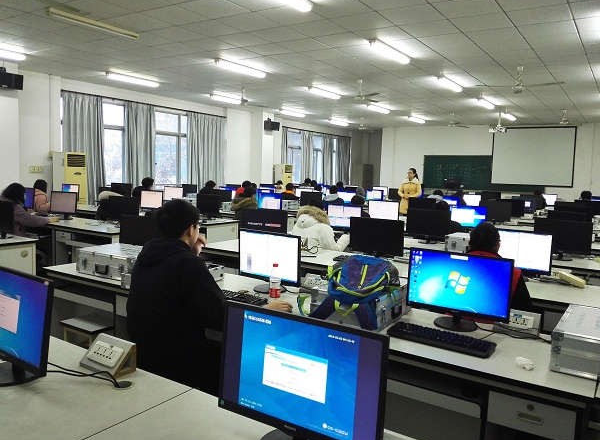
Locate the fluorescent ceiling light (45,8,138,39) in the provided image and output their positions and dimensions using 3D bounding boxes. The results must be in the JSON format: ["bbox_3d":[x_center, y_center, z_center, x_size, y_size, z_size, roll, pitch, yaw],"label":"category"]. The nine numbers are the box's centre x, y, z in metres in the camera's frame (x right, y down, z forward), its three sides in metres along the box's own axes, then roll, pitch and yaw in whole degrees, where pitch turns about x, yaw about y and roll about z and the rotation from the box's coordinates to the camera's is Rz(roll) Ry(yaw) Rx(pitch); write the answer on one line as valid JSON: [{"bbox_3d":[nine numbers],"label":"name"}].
[{"bbox_3d":[-2.478,-2.380,6.093,0.100,0.100,1.220,5,7,33],"label":"fluorescent ceiling light"}]

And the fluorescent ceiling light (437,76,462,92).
[{"bbox_3d":[2.792,-2.518,9.315,0.100,0.100,1.220,5,7,33],"label":"fluorescent ceiling light"}]

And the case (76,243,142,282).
[{"bbox_3d":[-1.222,0.292,3.513,0.555,0.157,0.372,5,6,34],"label":"case"}]

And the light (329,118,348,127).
[{"bbox_3d":[1.282,-3.184,16.524,0.130,0.100,1.220,5,6,33],"label":"light"}]

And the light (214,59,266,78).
[{"bbox_3d":[-0.977,-2.517,8.396,0.130,0.100,1.220,5,6,33],"label":"light"}]

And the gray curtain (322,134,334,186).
[{"bbox_3d":[1.044,-1.924,19.262,0.120,2.680,0.730,6,7,33],"label":"gray curtain"}]

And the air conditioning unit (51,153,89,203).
[{"bbox_3d":[-4.805,-0.534,10.543,0.420,1.700,0.500,5,7,33],"label":"air conditioning unit"}]

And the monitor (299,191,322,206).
[{"bbox_3d":[0.233,-0.367,9.996,0.500,0.378,0.200,5,6,33],"label":"monitor"}]

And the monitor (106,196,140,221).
[{"bbox_3d":[-2.101,-0.086,6.016,0.510,0.366,0.200,5,6,27],"label":"monitor"}]

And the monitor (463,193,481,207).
[{"bbox_3d":[3.708,-0.374,10.846,0.470,0.355,0.180,5,7,33],"label":"monitor"}]

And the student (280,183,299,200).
[{"bbox_3d":[-0.155,-0.176,10.861,0.480,1.210,0.620,5,7,33],"label":"student"}]

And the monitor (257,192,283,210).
[{"bbox_3d":[-0.513,-0.281,8.826,0.506,0.361,0.198,5,6,31],"label":"monitor"}]

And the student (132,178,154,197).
[{"bbox_3d":[-2.858,-0.141,9.458,0.496,1.290,0.675,5,6,33],"label":"student"}]

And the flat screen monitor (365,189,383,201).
[{"bbox_3d":[1.864,-0.542,12.448,0.500,0.378,0.200,5,6,33],"label":"flat screen monitor"}]

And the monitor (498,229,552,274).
[{"bbox_3d":[1.533,0.270,3.607,0.485,0.360,0.200,5,7,33],"label":"monitor"}]

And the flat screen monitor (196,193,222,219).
[{"bbox_3d":[-1.377,-0.195,7.650,0.500,0.378,0.200,5,6,33],"label":"flat screen monitor"}]

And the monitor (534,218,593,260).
[{"bbox_3d":[2.432,0.192,4.663,0.480,0.375,0.180,6,7,33],"label":"monitor"}]

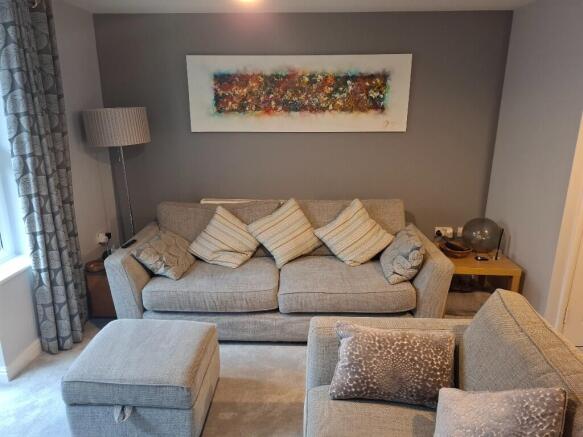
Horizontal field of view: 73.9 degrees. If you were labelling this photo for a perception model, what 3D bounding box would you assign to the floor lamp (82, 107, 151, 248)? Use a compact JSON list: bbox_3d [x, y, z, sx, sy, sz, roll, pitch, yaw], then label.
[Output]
[{"bbox_3d":[-1.285,-0.039,3.027,0.490,1.580,0.490,0,15,1],"label":"floor lamp"}]

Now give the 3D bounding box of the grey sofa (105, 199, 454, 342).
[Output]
[{"bbox_3d":[-0.071,0.344,2.985,2.250,0.870,0.950,0,15,1],"label":"grey sofa"}]

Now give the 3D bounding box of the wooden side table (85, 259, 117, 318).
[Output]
[{"bbox_3d":[-1.421,0.543,3.154,0.280,0.390,0.360,0,15,1],"label":"wooden side table"}]

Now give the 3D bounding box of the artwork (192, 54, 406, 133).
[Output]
[{"bbox_3d":[0.058,-1.018,3.190,1.810,0.608,0.035,1,15,1],"label":"artwork"}]

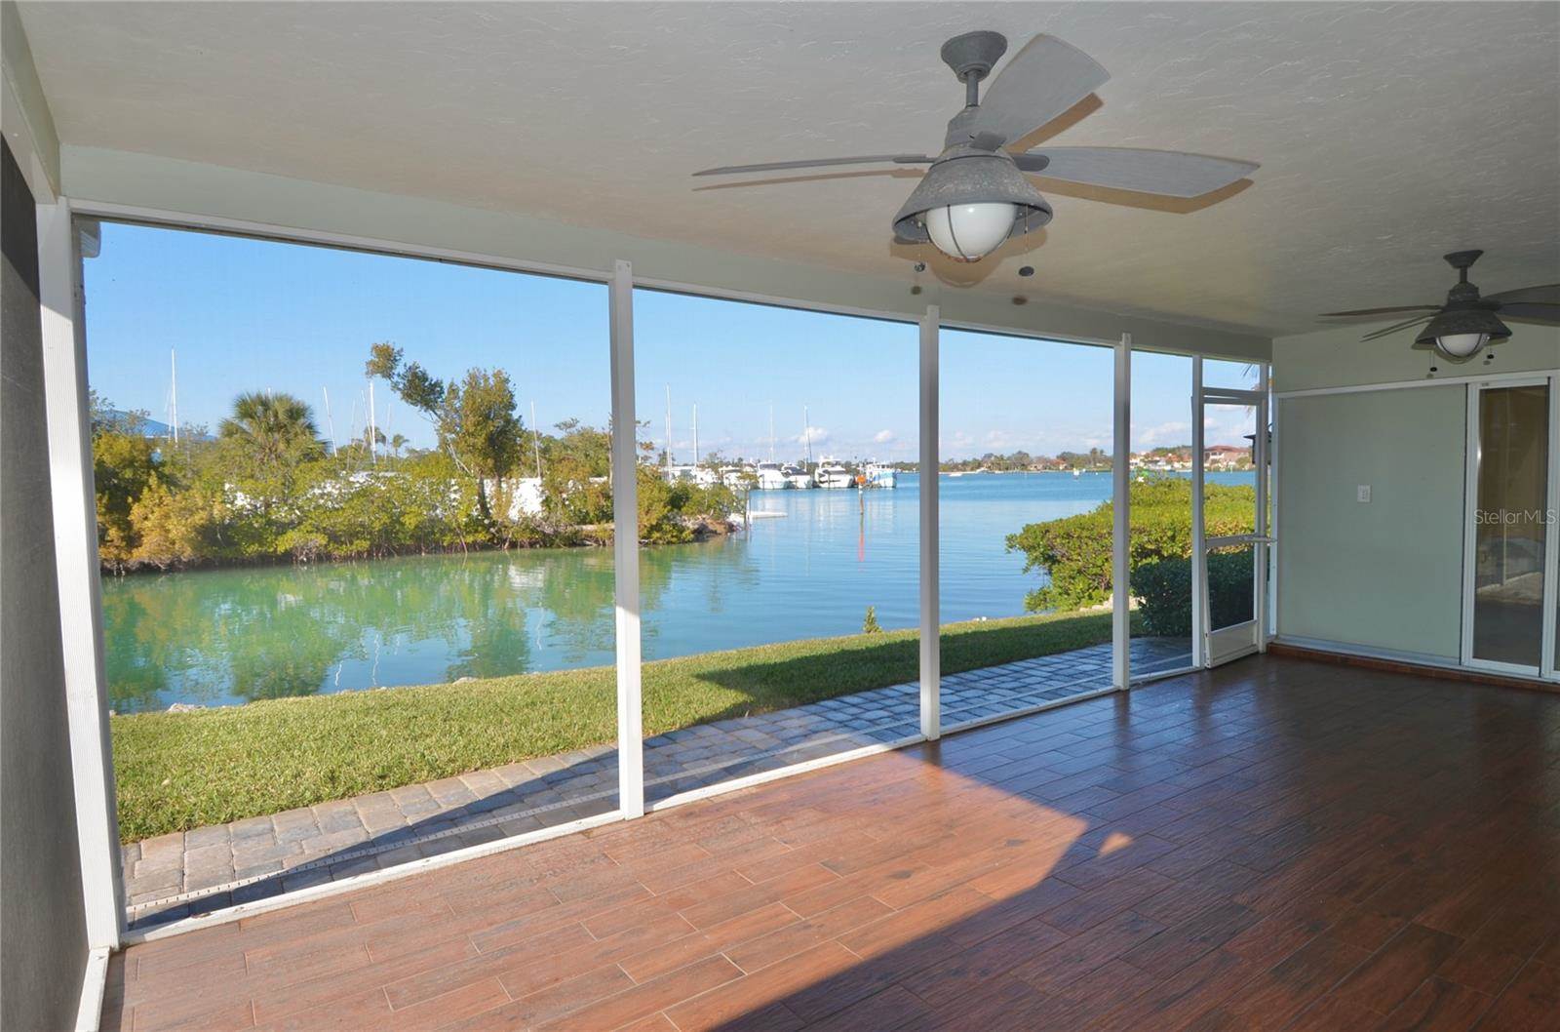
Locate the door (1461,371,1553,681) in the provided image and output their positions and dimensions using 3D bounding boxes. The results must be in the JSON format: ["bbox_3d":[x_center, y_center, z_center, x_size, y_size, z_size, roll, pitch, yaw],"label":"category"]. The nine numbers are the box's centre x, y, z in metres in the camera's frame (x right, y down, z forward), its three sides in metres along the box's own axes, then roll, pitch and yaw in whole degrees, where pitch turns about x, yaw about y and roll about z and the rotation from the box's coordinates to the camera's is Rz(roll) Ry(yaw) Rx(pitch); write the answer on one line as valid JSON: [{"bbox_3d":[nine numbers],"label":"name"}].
[{"bbox_3d":[4.938,0.078,5.304,0.070,2.006,0.460,-3,4,-37],"label":"door"}]

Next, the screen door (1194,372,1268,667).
[{"bbox_3d":[3.540,0.104,6.096,0.930,2.075,0.070,-3,4,-32],"label":"screen door"}]

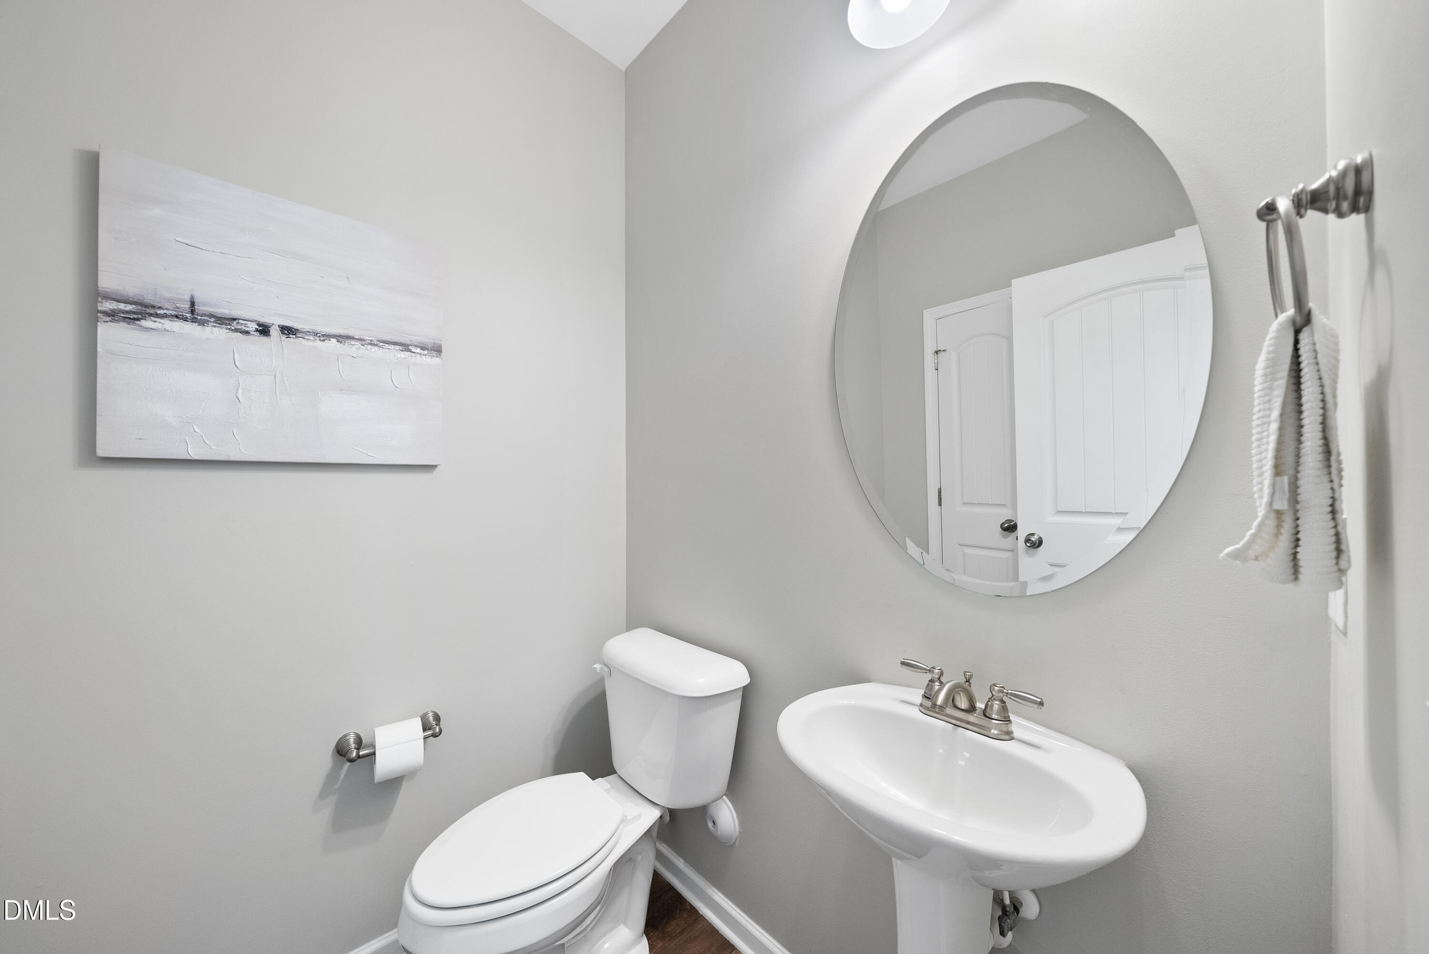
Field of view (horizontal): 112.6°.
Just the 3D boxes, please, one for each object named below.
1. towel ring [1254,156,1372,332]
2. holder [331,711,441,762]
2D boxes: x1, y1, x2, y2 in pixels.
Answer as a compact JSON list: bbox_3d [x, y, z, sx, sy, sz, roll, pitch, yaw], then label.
[{"bbox_3d":[0.597,-0.230,0.481,0.150,0.165,0.075,0,0,-44],"label":"towel ring"},{"bbox_3d":[-0.812,0.663,1.206,0.234,0.058,0.085,0,0,-44],"label":"holder"}]

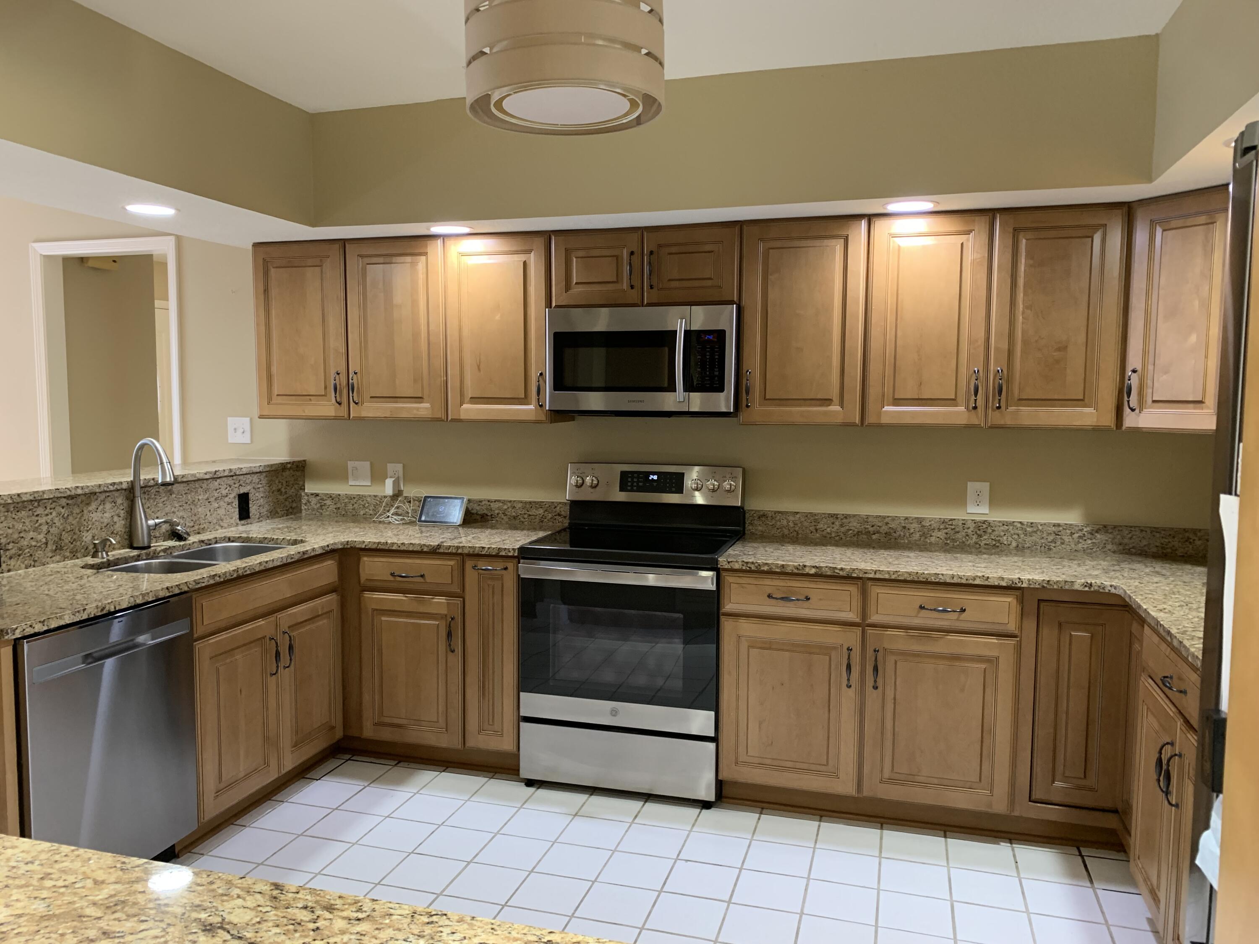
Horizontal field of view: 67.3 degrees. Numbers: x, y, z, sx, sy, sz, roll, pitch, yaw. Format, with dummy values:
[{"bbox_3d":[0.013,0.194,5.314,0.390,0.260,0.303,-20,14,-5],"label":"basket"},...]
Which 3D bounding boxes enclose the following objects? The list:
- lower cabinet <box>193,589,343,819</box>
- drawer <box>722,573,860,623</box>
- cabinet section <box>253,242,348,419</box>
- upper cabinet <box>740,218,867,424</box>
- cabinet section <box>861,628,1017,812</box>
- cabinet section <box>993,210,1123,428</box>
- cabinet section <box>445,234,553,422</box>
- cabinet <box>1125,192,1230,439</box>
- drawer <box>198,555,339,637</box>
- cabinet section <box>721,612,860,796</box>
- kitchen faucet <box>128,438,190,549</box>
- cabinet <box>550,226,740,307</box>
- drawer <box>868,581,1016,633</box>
[{"bbox_3d":[-1.539,0.791,3.459,0.593,0.601,0.802,2,5,16],"label":"lower cabinet"},{"bbox_3d":[0.629,0.416,3.523,0.484,0.145,0.496,2,5,16],"label":"drawer"},{"bbox_3d":[-1.381,-0.618,4.234,0.453,0.757,0.310,2,5,16],"label":"cabinet section"},{"bbox_3d":[0.682,-0.560,3.652,0.456,0.759,0.329,2,5,16],"label":"upper cabinet"},{"bbox_3d":[1.100,0.807,3.398,0.483,0.591,0.520,2,5,16],"label":"cabinet section"},{"bbox_3d":[1.508,-0.534,3.397,0.417,0.757,0.310,2,5,16],"label":"cabinet section"},{"bbox_3d":[-0.494,-0.596,3.989,0.450,0.759,0.329,2,5,16],"label":"cabinet section"},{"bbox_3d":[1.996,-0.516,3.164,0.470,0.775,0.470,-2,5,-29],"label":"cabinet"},{"bbox_3d":[-1.481,0.414,3.409,0.477,0.147,0.797,2,5,16],"label":"drawer"},{"bbox_3d":[0.625,0.793,3.535,0.488,0.591,0.520,2,5,16],"label":"cabinet section"},{"bbox_3d":[-1.784,0.083,3.588,0.205,0.420,0.150,3,5,26],"label":"kitchen faucet"},{"bbox_3d":[0.099,-0.815,3.851,0.757,0.305,0.330,2,5,16],"label":"cabinet"},{"bbox_3d":[1.128,0.440,3.439,0.497,0.150,0.550,2,5,16],"label":"drawer"}]

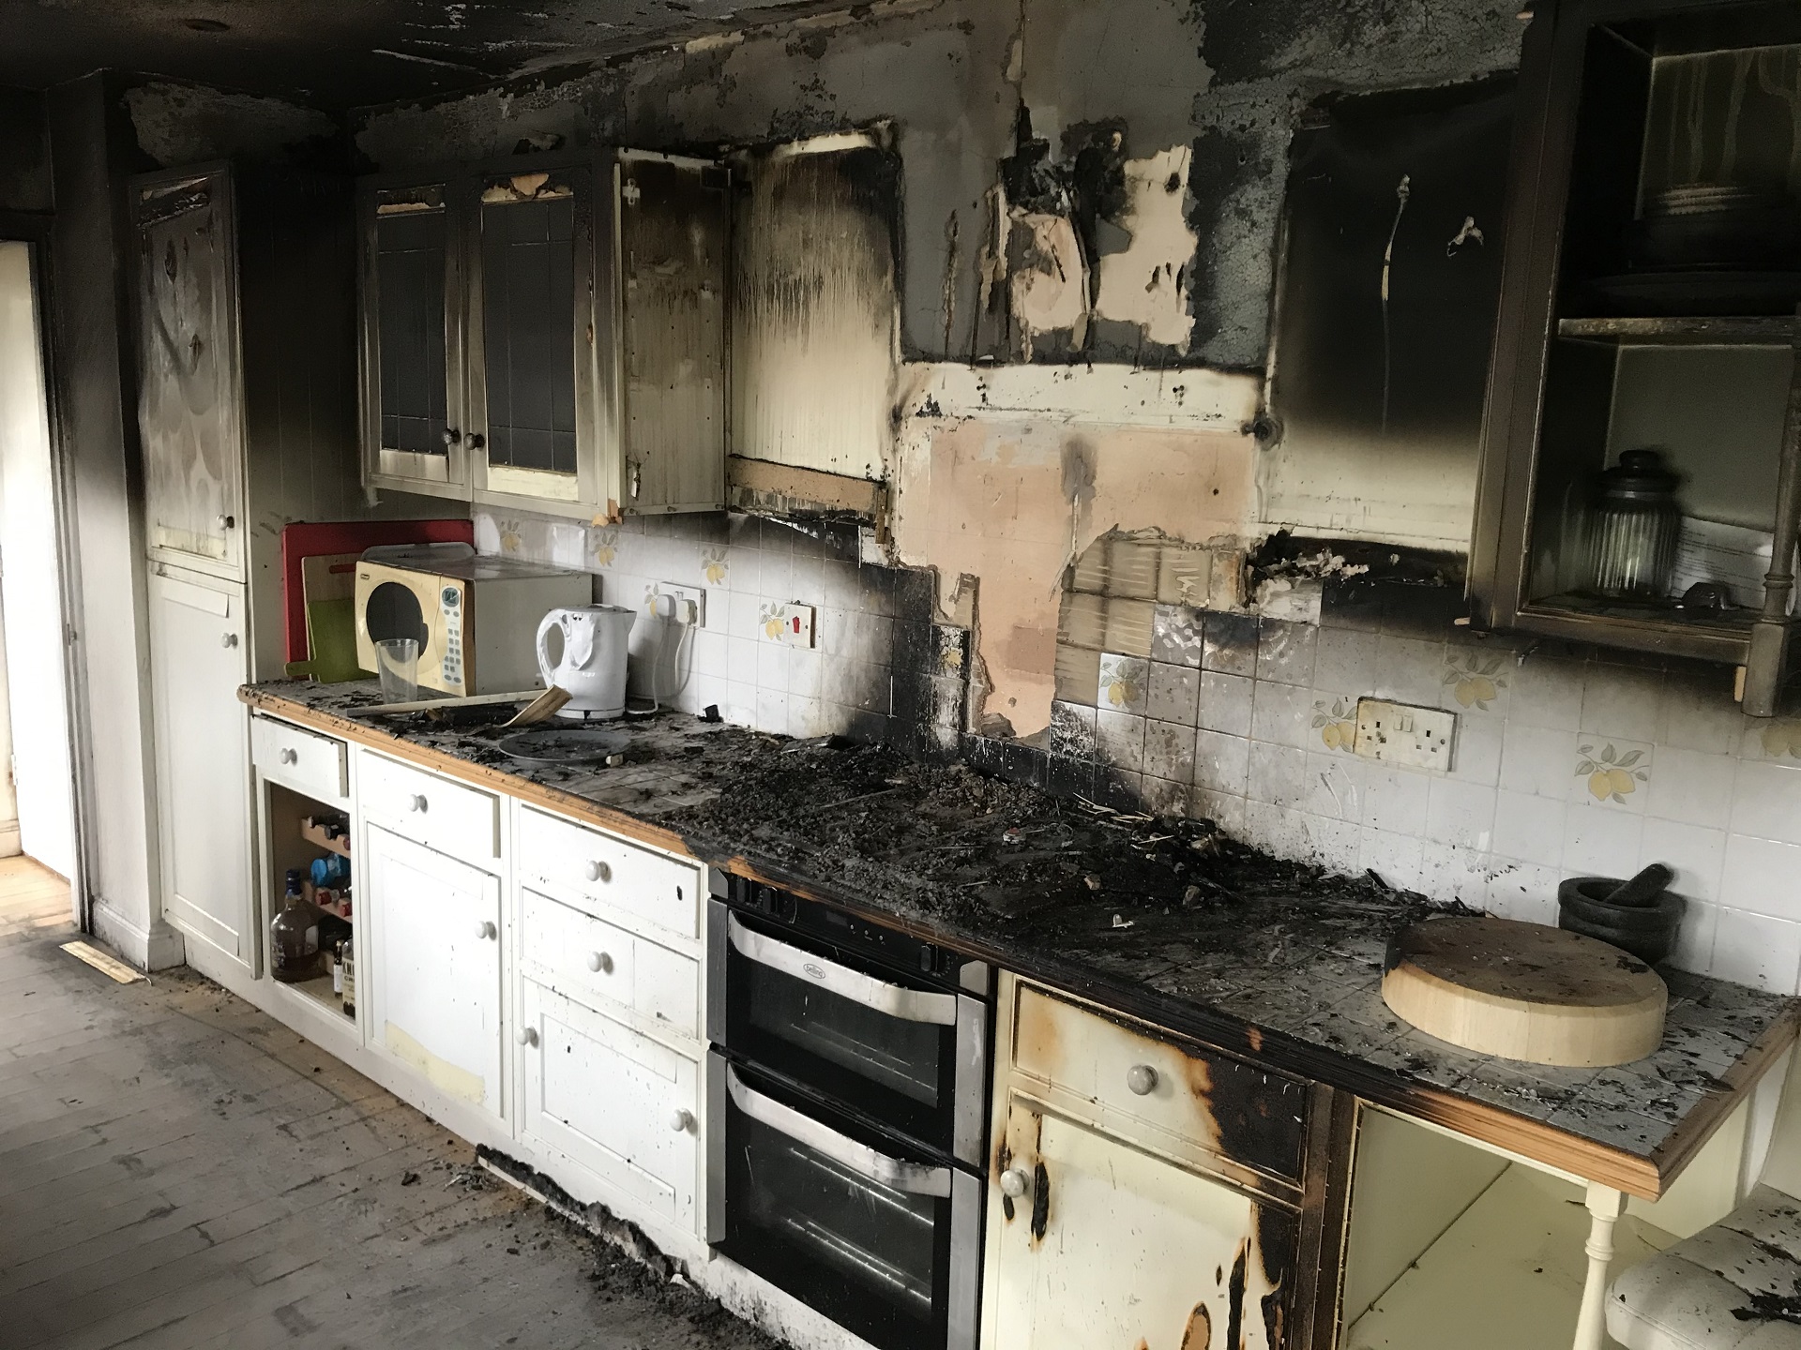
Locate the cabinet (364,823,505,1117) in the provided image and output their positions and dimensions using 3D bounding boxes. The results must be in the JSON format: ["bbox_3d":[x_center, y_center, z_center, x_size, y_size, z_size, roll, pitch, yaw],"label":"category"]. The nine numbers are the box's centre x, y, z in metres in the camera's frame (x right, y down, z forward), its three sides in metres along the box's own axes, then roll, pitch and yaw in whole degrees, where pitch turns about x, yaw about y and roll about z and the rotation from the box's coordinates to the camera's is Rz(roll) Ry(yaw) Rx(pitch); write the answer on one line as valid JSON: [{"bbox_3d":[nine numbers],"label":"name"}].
[{"bbox_3d":[-1.002,0.619,3.120,0.540,0.523,0.045,11,14,41],"label":"cabinet"}]

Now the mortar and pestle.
[{"bbox_3d":[0.978,0.332,1.986,0.156,0.137,0.156,11,14,41],"label":"mortar and pestle"}]

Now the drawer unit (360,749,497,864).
[{"bbox_3d":[-0.880,0.245,3.162,0.528,0.130,0.365,11,14,41],"label":"drawer unit"}]

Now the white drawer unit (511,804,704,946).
[{"bbox_3d":[-0.424,0.334,2.754,0.515,0.132,0.365,11,14,41],"label":"white drawer unit"}]

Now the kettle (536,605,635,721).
[{"bbox_3d":[-0.714,-0.033,3.323,0.228,0.245,0.165,0,11,-12],"label":"kettle"}]

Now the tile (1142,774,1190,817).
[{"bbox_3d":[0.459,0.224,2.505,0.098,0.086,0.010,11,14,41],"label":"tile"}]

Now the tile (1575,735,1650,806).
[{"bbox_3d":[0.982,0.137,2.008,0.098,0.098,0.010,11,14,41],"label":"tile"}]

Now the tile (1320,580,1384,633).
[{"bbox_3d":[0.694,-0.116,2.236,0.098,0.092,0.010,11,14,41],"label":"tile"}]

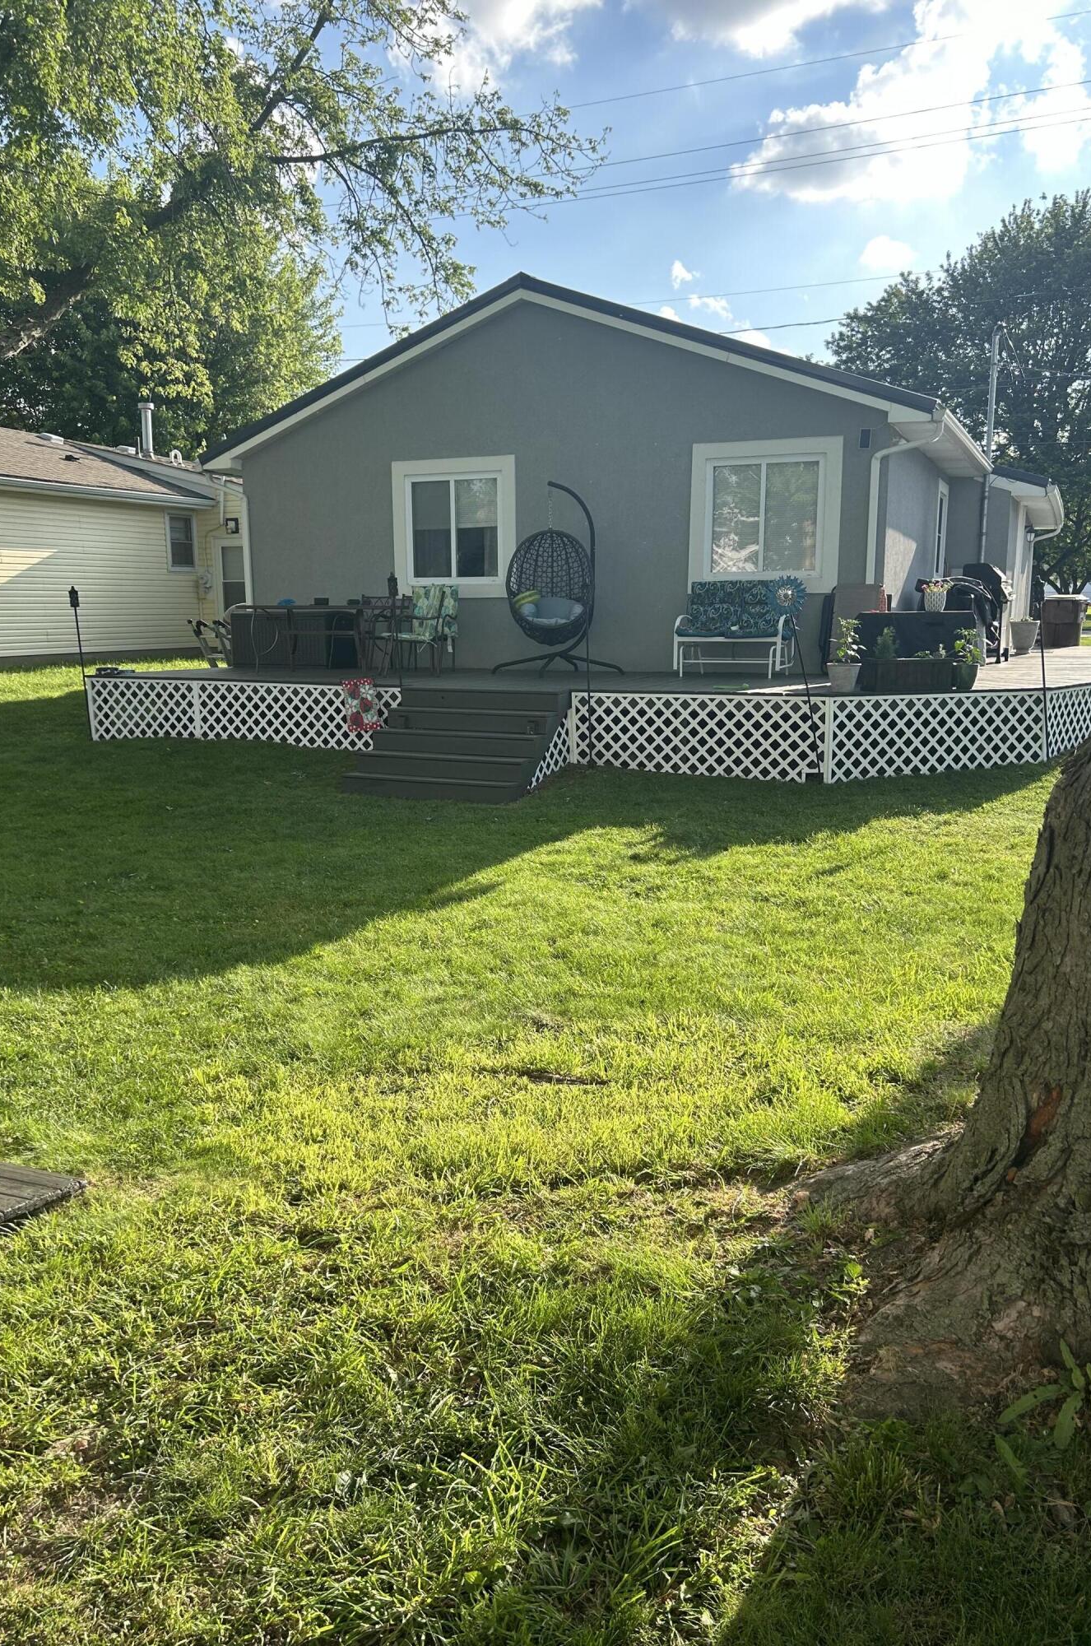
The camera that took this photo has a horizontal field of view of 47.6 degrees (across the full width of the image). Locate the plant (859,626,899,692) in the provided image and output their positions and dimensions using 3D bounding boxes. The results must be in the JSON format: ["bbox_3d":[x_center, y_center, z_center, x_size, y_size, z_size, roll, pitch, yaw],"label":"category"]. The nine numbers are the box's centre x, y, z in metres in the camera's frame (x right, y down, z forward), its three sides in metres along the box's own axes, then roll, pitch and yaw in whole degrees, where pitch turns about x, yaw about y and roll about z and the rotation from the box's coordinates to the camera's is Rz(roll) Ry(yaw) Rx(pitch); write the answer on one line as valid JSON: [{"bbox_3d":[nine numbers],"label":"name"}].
[{"bbox_3d":[2.760,-1.351,10.182,0.320,0.540,0.300,4,11,23],"label":"plant"}]

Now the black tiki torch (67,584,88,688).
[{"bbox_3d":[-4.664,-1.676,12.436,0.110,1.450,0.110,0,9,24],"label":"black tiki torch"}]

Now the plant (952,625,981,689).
[{"bbox_3d":[3.540,-1.377,10.348,0.240,0.520,0.240,4,11,23],"label":"plant"}]

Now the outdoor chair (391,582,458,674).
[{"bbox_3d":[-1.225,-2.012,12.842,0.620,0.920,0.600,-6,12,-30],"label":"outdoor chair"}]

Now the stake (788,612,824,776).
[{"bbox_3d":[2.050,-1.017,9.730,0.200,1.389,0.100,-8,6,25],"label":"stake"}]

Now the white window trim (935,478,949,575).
[{"bbox_3d":[5.182,-3.796,16.087,0.090,1.300,1.217,4,11,23],"label":"white window trim"}]

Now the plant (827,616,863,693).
[{"bbox_3d":[2.463,-1.378,10.114,0.290,0.610,0.290,4,11,23],"label":"plant"}]

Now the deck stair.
[{"bbox_3d":[-0.716,-0.653,10.032,1.600,0.780,1.080,4,11,21],"label":"deck stair"}]

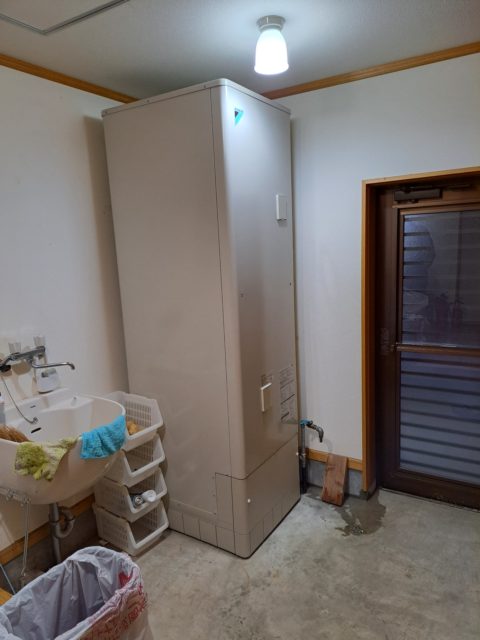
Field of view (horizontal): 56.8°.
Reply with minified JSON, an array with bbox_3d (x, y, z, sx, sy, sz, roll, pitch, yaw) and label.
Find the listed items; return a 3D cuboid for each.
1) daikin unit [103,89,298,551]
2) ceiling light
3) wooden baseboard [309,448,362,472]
[{"bbox_3d":[-0.147,0.024,2.413,0.728,2.175,0.630,4,12,32],"label":"daikin unit"},{"bbox_3d":[0.121,-1.038,1.672,0.130,0.160,0.130,-3,10,0],"label":"ceiling light"},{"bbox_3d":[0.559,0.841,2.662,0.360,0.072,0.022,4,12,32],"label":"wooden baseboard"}]

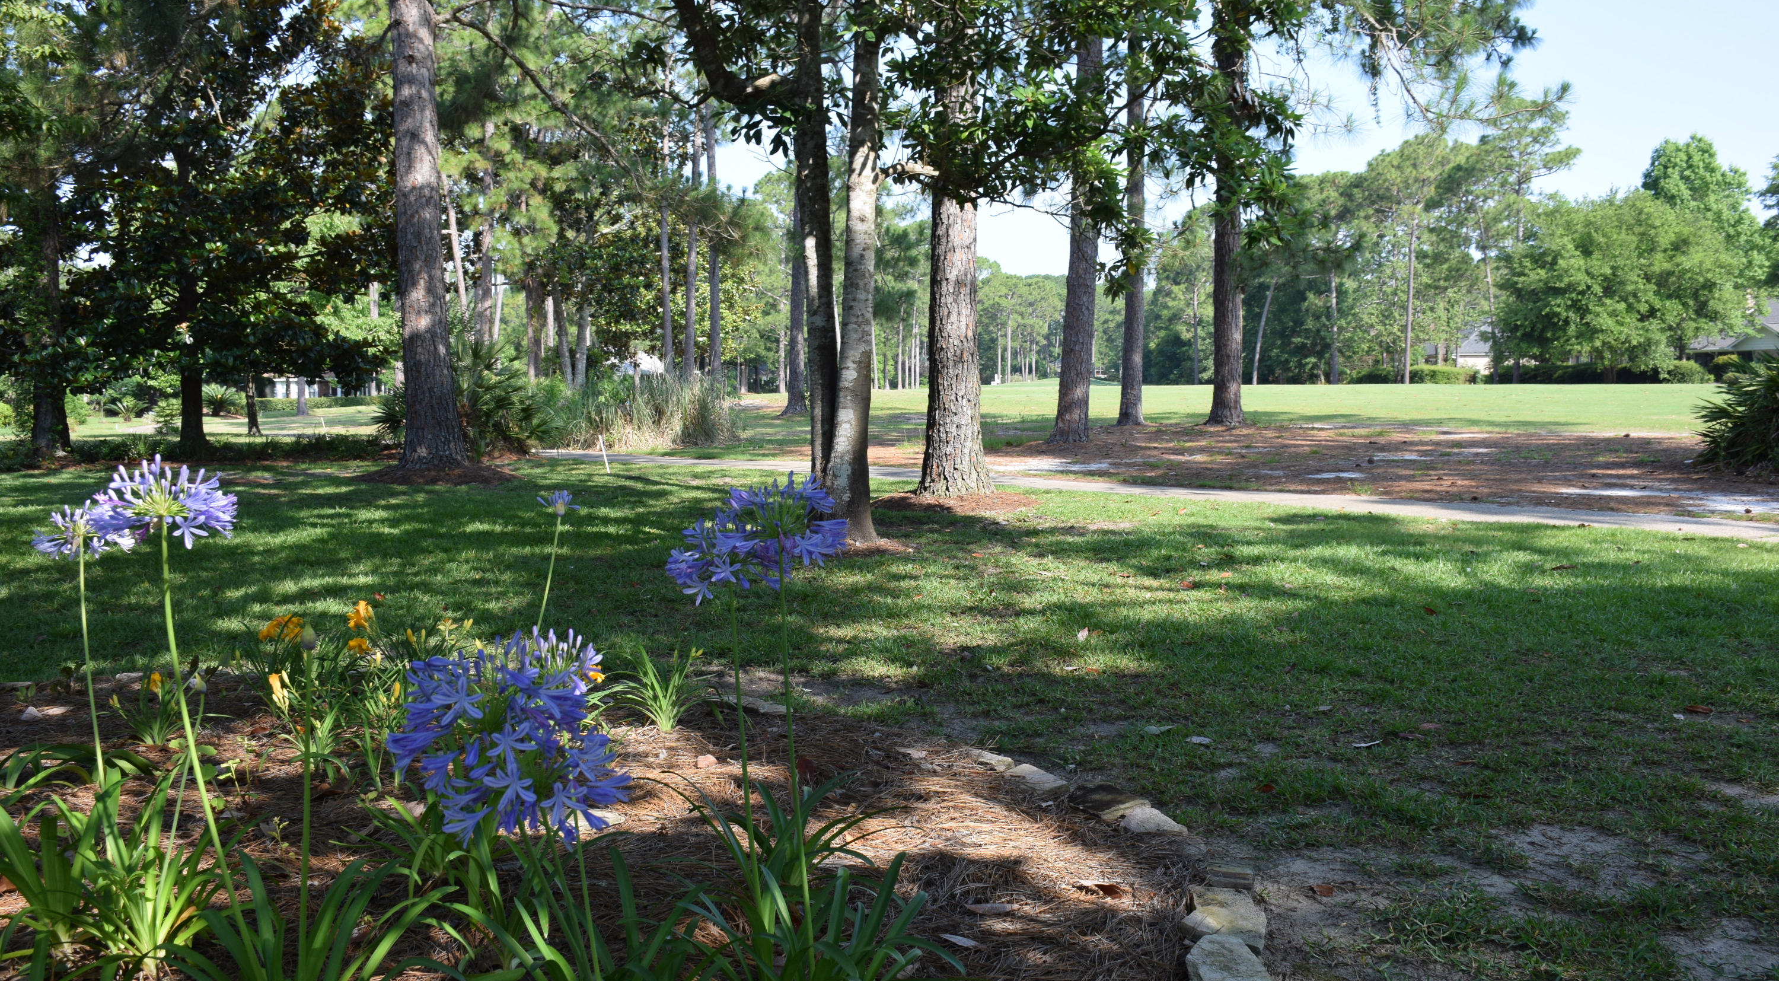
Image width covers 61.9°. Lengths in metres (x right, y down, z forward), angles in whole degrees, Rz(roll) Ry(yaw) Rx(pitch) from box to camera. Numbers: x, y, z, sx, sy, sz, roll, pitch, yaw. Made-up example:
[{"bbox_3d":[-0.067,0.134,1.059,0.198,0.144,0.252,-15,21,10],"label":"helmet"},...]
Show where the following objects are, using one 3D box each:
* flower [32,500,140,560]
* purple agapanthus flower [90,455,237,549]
[{"bbox_3d":[-1.293,0.064,2.380,0.153,0.094,0.150,-2,5,-29],"label":"flower"},{"bbox_3d":[-1.004,0.015,2.050,0.188,0.127,0.185,-2,5,-26],"label":"purple agapanthus flower"}]

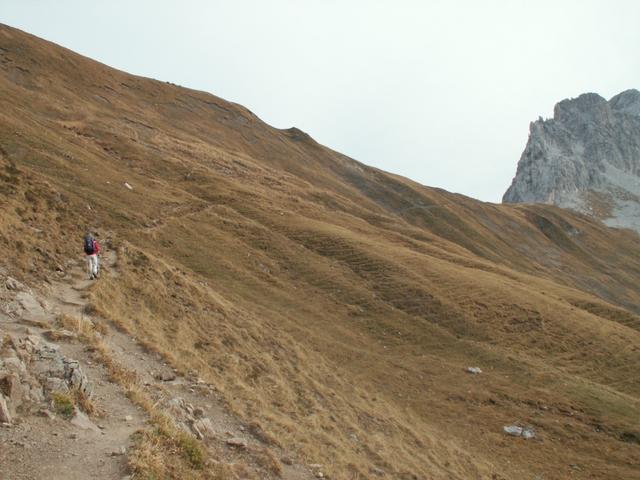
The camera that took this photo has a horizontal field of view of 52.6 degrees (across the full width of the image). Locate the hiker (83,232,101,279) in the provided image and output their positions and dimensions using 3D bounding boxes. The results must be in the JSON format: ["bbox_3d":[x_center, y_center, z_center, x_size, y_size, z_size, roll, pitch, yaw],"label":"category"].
[{"bbox_3d":[-8.250,0.600,23.400,0.570,1.720,0.520,0,0,3],"label":"hiker"}]

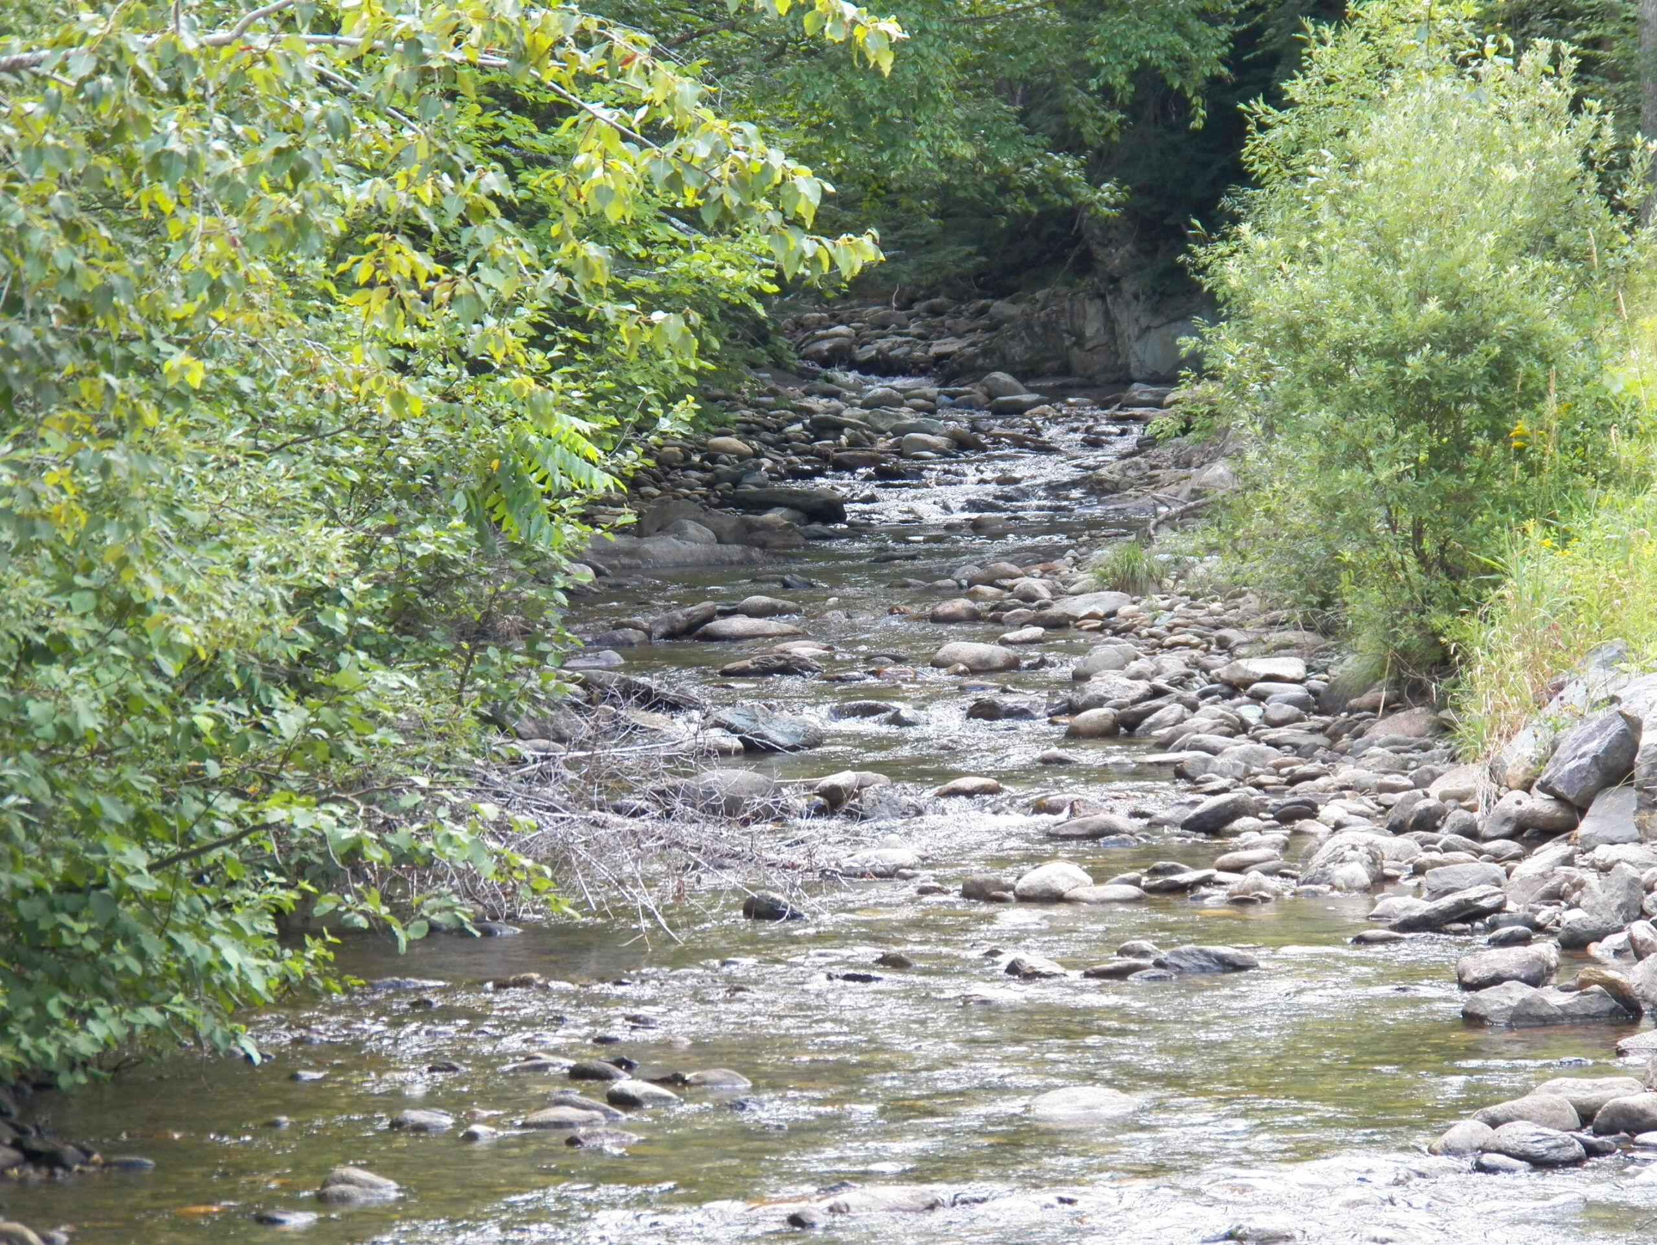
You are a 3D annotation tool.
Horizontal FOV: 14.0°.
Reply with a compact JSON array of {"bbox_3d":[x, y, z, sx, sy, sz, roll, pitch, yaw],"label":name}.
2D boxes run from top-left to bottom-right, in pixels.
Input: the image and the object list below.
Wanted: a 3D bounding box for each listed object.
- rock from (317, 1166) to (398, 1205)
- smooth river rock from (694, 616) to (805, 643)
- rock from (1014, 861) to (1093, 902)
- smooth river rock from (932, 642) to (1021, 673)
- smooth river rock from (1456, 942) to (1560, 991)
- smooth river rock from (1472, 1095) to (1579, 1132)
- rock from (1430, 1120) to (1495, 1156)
[{"bbox_3d":[-1.267,1.521,18.185,0.223,0.113,0.167,0,7,0],"label":"rock"},{"bbox_3d":[-0.337,0.038,28.779,0.469,0.120,0.304,0,7,0],"label":"smooth river rock"},{"bbox_3d":[0.754,0.875,22.684,0.270,0.143,0.210,0,7,0],"label":"rock"},{"bbox_3d":[0.602,0.152,27.906,0.364,0.134,0.261,0,7,0],"label":"smooth river rock"},{"bbox_3d":[2.120,1.083,21.128,0.316,0.159,0.214,0,7,0],"label":"smooth river rock"},{"bbox_3d":[1.967,1.397,19.020,0.314,0.124,0.212,0,7,0],"label":"smooth river rock"},{"bbox_3d":[1.770,1.438,18.769,0.198,0.107,0.158,0,7,0],"label":"rock"}]

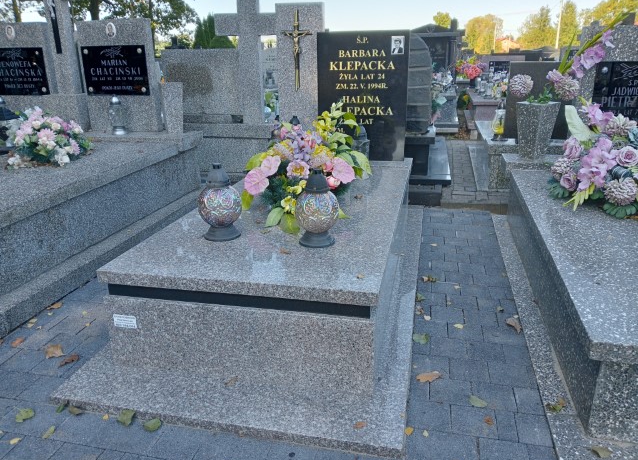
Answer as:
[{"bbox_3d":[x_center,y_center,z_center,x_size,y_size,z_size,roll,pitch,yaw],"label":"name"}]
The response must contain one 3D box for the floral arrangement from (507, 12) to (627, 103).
[{"bbox_3d":[1.622,-1.130,3.406,0.736,0.563,0.403,4,19,12],"label":"floral arrangement"}]

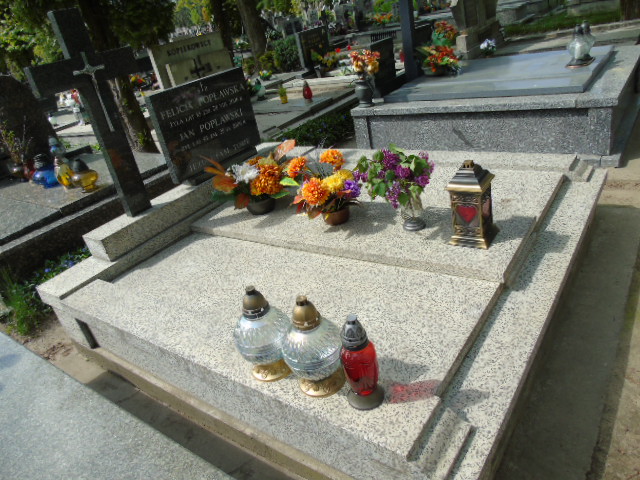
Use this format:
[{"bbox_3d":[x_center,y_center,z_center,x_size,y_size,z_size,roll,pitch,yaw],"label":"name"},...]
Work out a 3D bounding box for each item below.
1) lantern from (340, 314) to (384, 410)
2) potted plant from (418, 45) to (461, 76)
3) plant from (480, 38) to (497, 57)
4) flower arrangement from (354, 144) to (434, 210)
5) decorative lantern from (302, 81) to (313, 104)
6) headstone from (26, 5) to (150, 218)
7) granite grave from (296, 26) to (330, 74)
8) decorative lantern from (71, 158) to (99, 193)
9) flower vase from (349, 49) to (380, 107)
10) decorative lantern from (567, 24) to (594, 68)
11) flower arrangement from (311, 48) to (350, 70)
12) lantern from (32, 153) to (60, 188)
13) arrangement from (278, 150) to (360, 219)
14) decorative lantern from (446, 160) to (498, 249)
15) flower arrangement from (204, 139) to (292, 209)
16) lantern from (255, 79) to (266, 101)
[{"bbox_3d":[0.097,0.308,1.177,0.093,0.275,0.093,-12,26,0],"label":"lantern"},{"bbox_3d":[1.111,-1.692,4.363,0.378,0.231,0.315,-4,27,16],"label":"potted plant"},{"bbox_3d":[1.763,-2.000,4.842,0.187,0.207,0.187,-1,28,20],"label":"plant"},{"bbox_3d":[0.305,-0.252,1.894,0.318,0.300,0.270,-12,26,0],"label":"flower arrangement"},{"bbox_3d":[-0.141,-1.686,5.250,0.108,0.223,0.108,-11,26,2],"label":"decorative lantern"},{"bbox_3d":[-1.087,-0.608,2.340,0.079,1.008,0.532,9,33,36],"label":"headstone"},{"bbox_3d":[-0.100,-2.936,7.100,0.090,0.580,0.600,9,33,36],"label":"granite grave"},{"bbox_3d":[-1.712,-0.470,3.317,0.179,0.216,0.179,-24,29,-23],"label":"decorative lantern"},{"bbox_3d":[0.385,-1.385,3.951,0.260,0.445,0.250,-12,26,0],"label":"flower vase"},{"bbox_3d":[1.998,-1.504,3.569,0.178,0.284,0.178,9,33,36],"label":"decorative lantern"},{"bbox_3d":[0.153,-2.636,6.750,0.350,0.280,0.530,9,33,36],"label":"flower arrangement"},{"bbox_3d":[-2.065,-0.521,3.470,0.190,0.225,0.190,-12,26,0],"label":"lantern"},{"bbox_3d":[0.007,-0.251,2.092,0.351,0.300,0.290,-12,26,0],"label":"arrangement"},{"bbox_3d":[0.576,-0.145,1.726,0.148,0.306,0.148,9,33,36],"label":"decorative lantern"},{"bbox_3d":[-0.372,-0.313,2.450,0.457,0.303,0.335,-15,26,-6],"label":"flower arrangement"},{"bbox_3d":[-0.700,-1.735,5.324,0.140,0.220,0.140,-12,26,0],"label":"lantern"}]

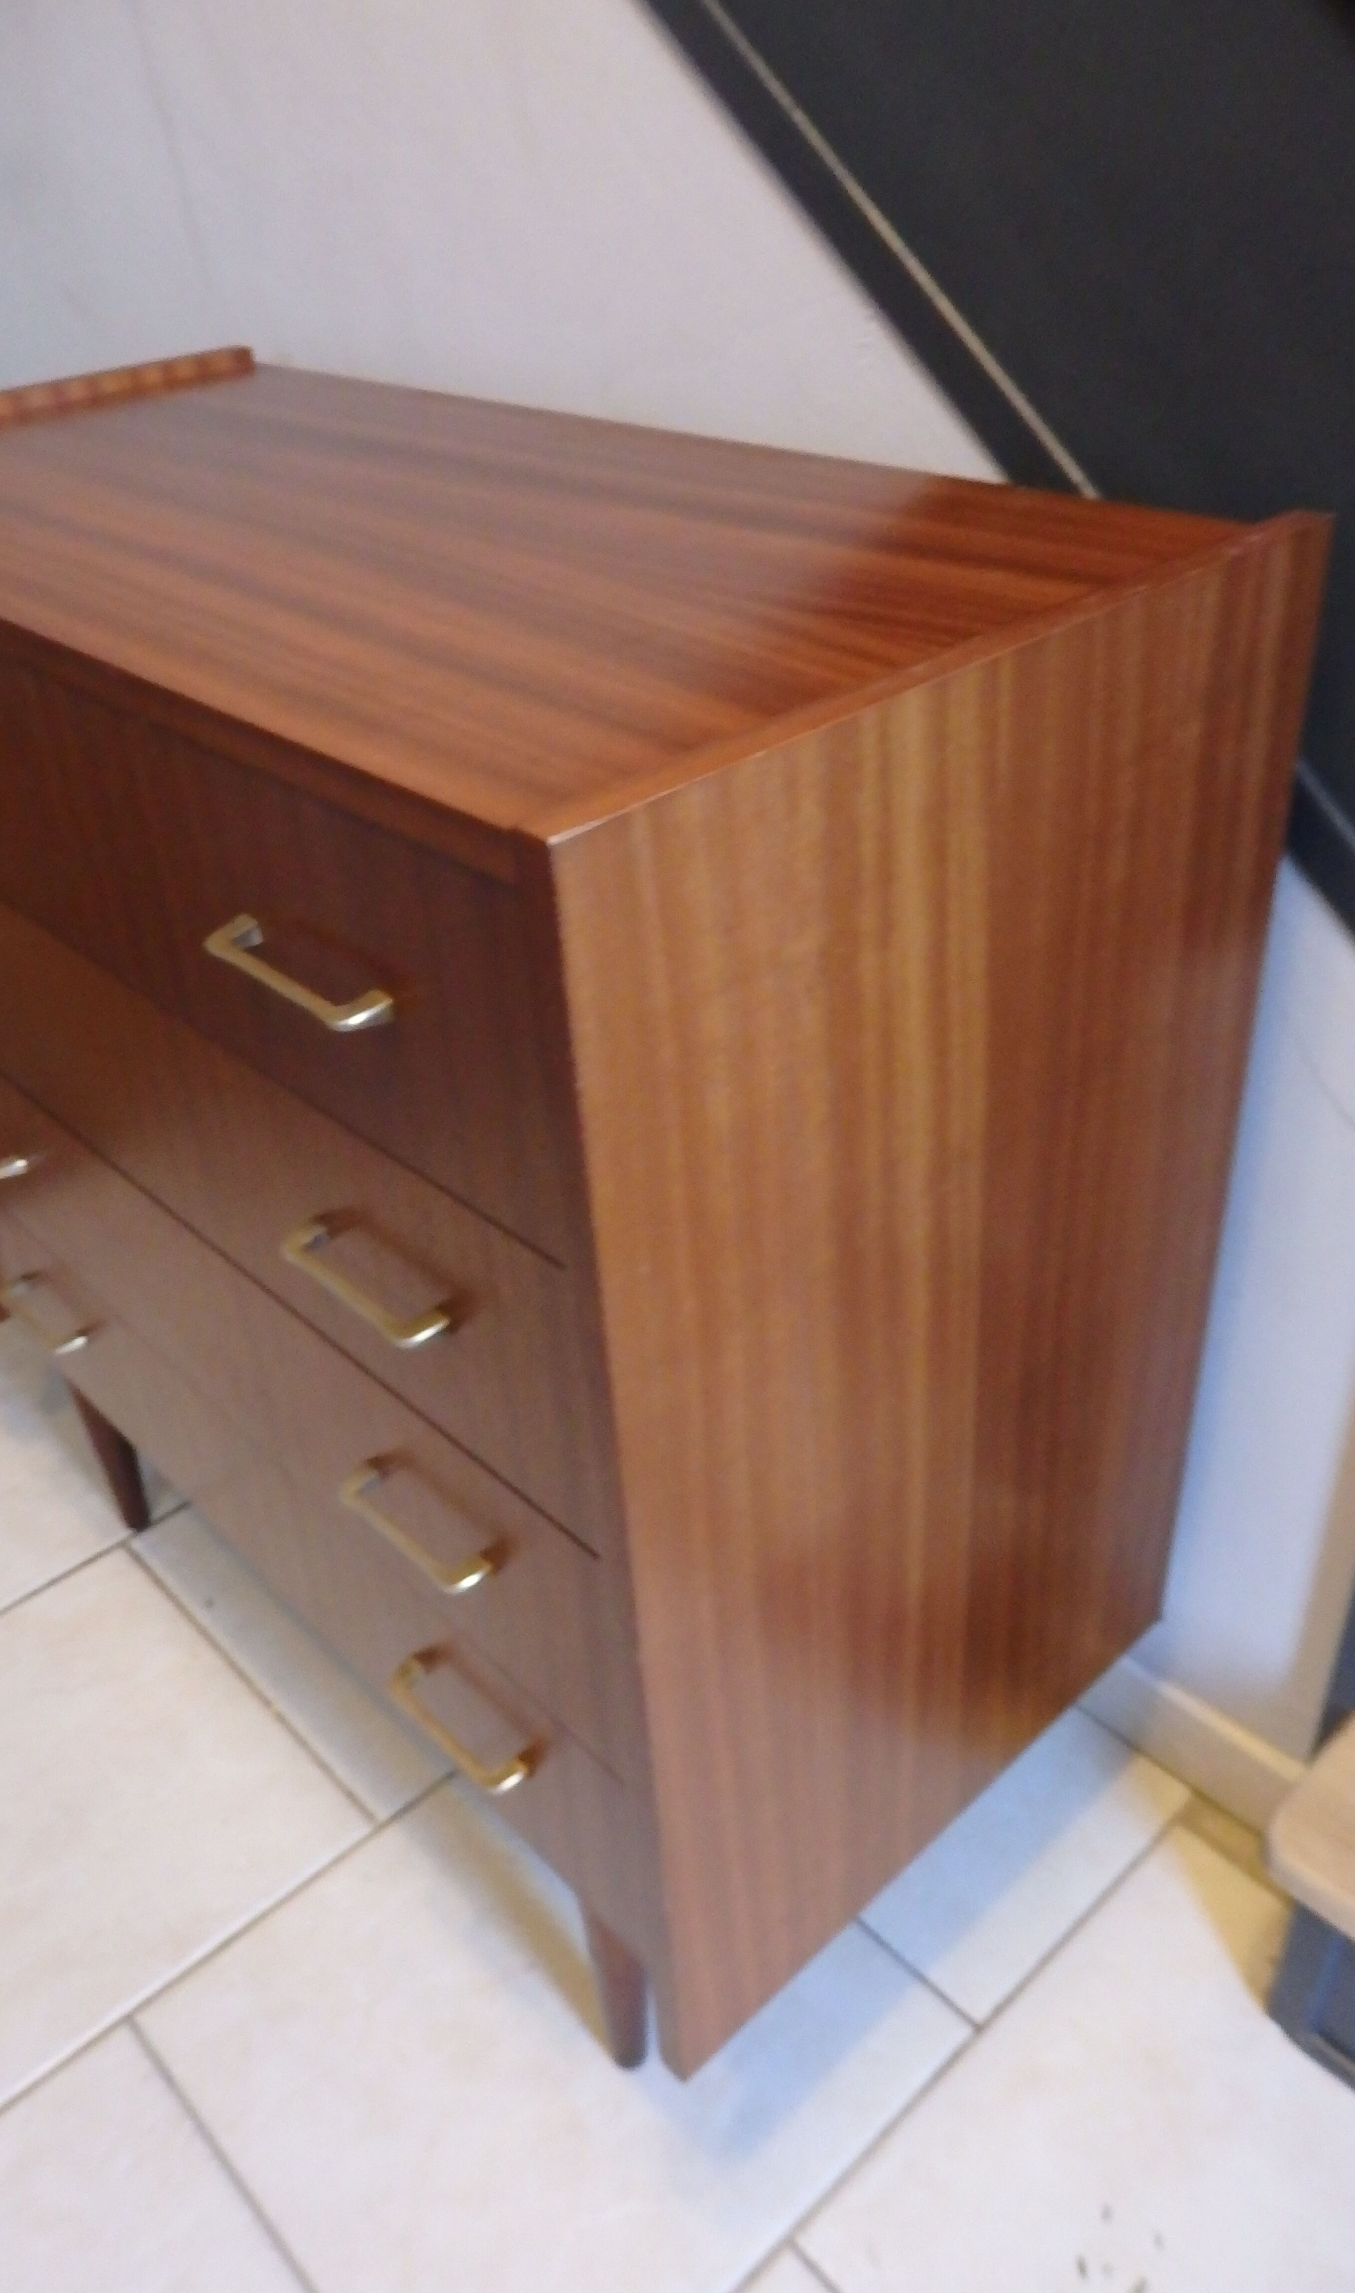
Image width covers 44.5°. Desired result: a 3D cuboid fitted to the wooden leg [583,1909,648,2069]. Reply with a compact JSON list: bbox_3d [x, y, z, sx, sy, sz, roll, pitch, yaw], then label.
[{"bbox_3d":[-0.035,0.511,1.011,0.036,0.182,0.036,-3,34,2],"label":"wooden leg"}]

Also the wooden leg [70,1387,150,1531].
[{"bbox_3d":[-0.481,0.261,1.422,0.036,0.182,0.036,-30,42,-32],"label":"wooden leg"}]

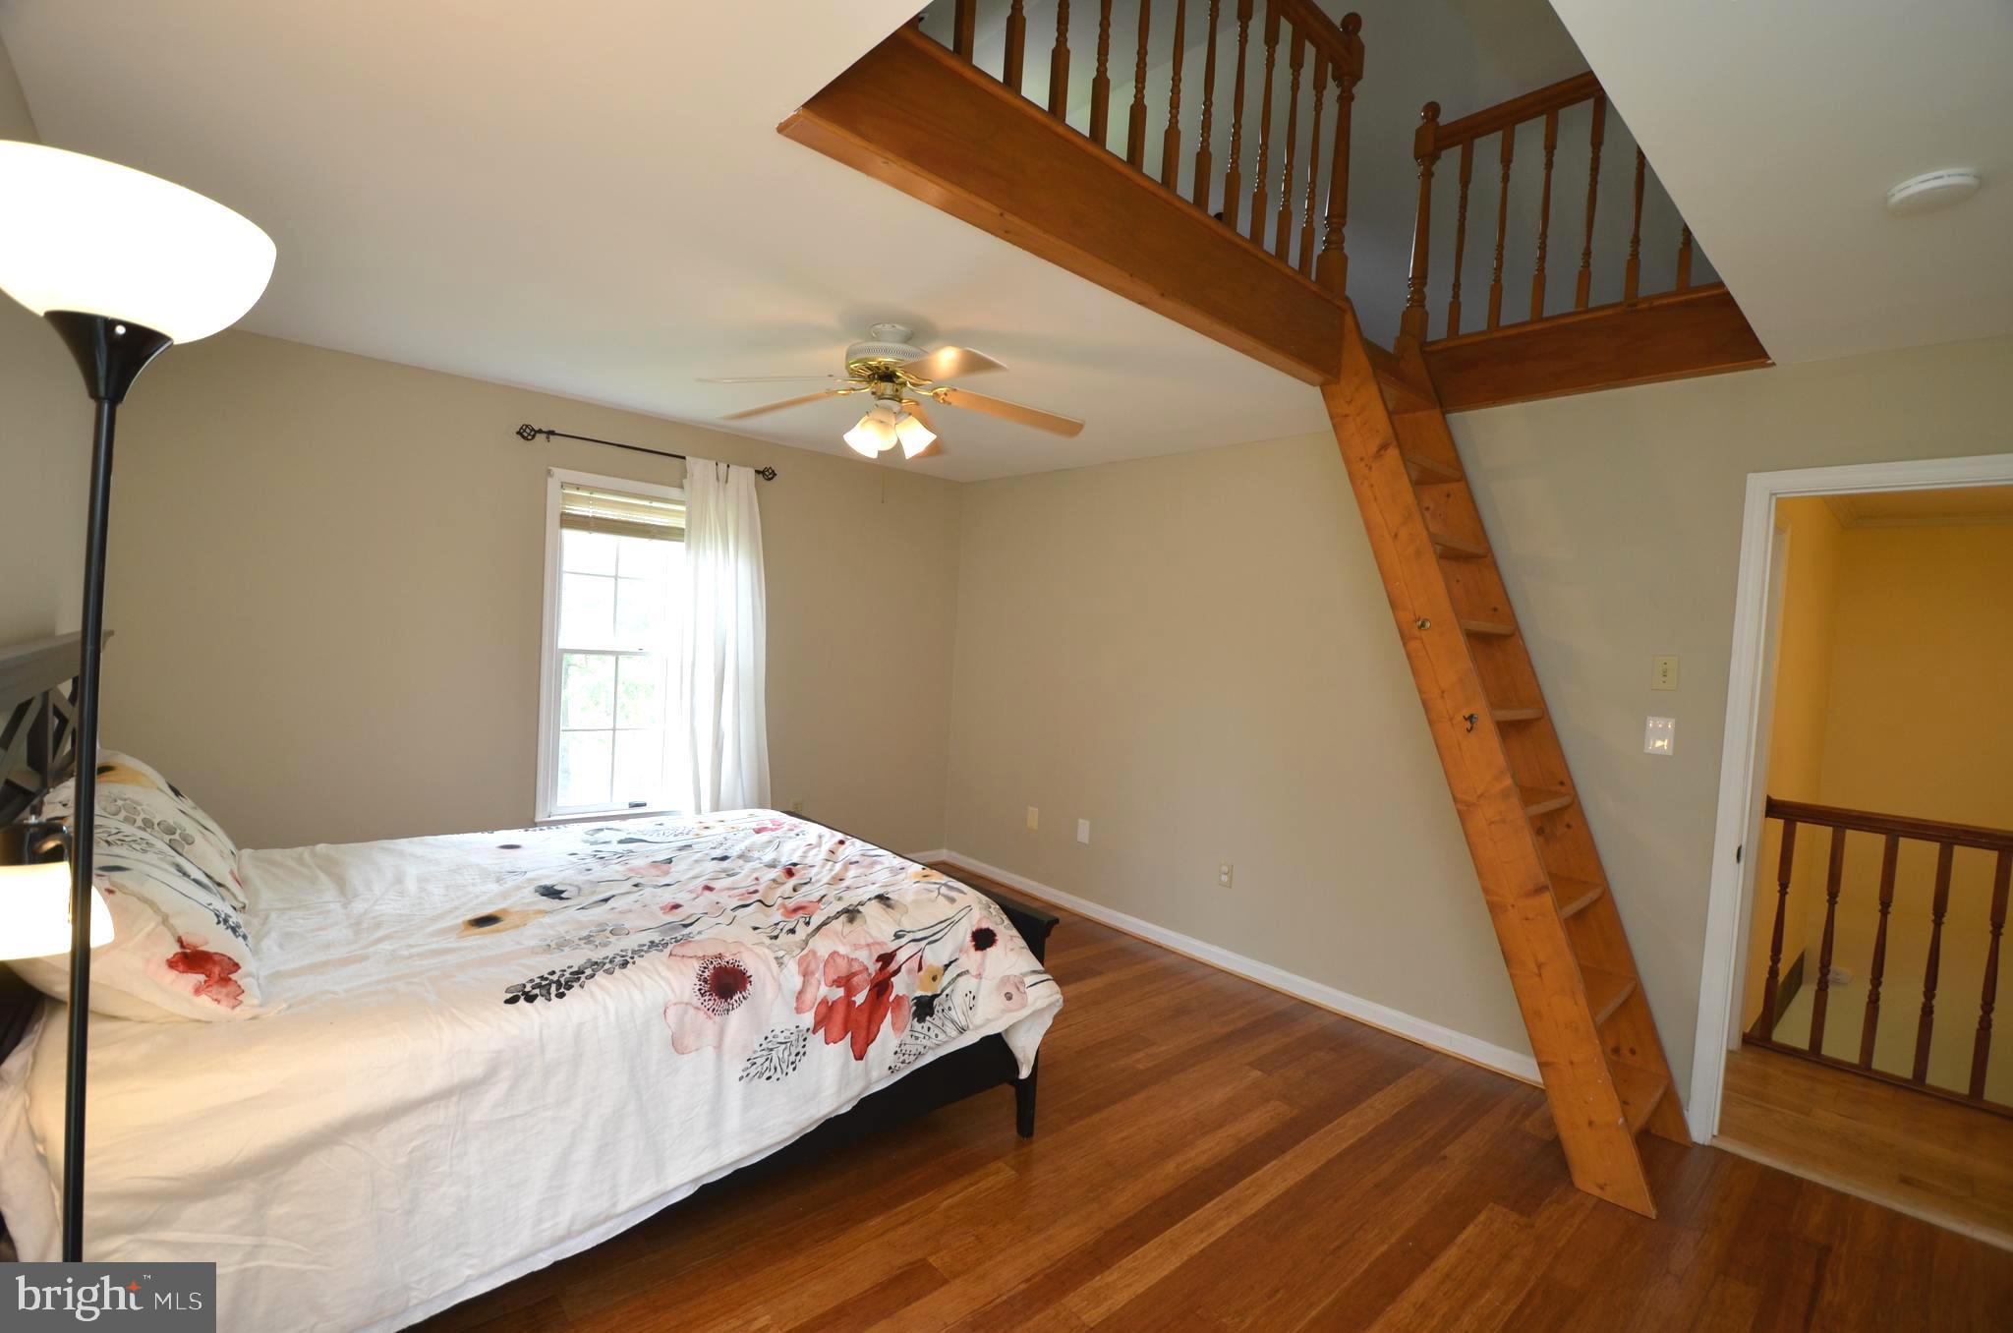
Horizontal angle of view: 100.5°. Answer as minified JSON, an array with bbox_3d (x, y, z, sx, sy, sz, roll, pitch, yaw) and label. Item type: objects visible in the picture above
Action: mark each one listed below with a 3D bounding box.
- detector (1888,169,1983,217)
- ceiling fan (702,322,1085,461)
[{"bbox_3d":[1.734,-0.884,1.567,0.122,0.034,0.122,1,3,-41],"label":"detector"},{"bbox_3d":[-0.388,-0.882,2.687,1.260,0.390,1.260,1,3,-41],"label":"ceiling fan"}]

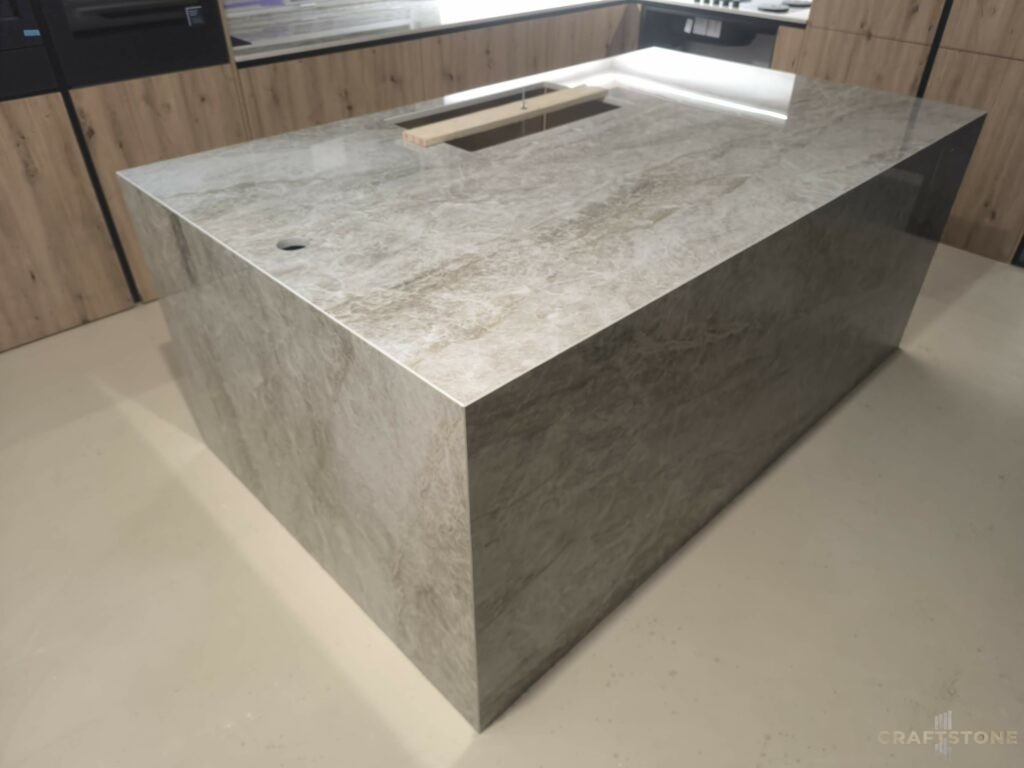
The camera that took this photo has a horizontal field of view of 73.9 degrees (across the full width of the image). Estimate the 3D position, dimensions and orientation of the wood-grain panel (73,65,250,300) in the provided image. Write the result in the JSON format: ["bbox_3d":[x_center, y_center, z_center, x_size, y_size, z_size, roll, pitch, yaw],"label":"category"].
[{"bbox_3d":[-1.361,-0.826,2.849,0.607,0.864,0.023,-30,46,-34],"label":"wood-grain panel"}]

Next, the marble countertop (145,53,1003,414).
[{"bbox_3d":[0.273,-0.688,1.939,2.215,0.029,1.314,-30,46,-34],"label":"marble countertop"}]

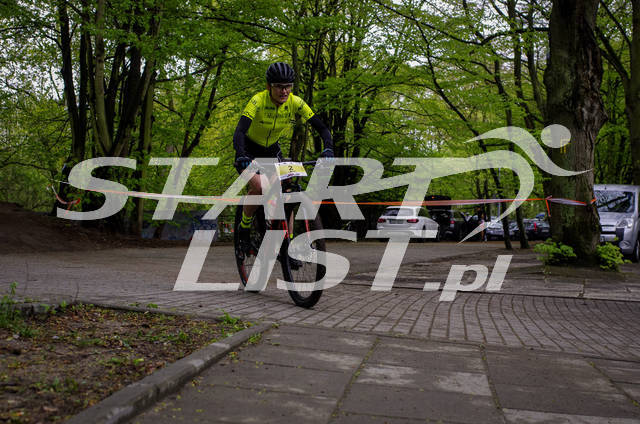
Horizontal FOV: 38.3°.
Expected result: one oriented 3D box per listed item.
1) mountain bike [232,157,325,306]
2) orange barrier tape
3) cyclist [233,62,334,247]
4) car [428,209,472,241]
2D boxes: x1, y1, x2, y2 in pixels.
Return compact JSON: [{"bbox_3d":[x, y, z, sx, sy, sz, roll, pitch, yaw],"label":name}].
[{"bbox_3d":[-0.325,0.115,6.480,0.720,1.040,1.850,-4,1,-22],"label":"mountain bike"},{"bbox_3d":[-0.300,-0.220,15.500,9.500,0.500,0.300,1,-1,14],"label":"orange barrier tape"},{"bbox_3d":[-0.350,-0.300,6.500,0.720,1.420,1.000,1,-1,-20],"label":"cyclist"},{"bbox_3d":[6.060,0.600,44.200,1.800,1.480,4.400,1,-1,18],"label":"car"}]

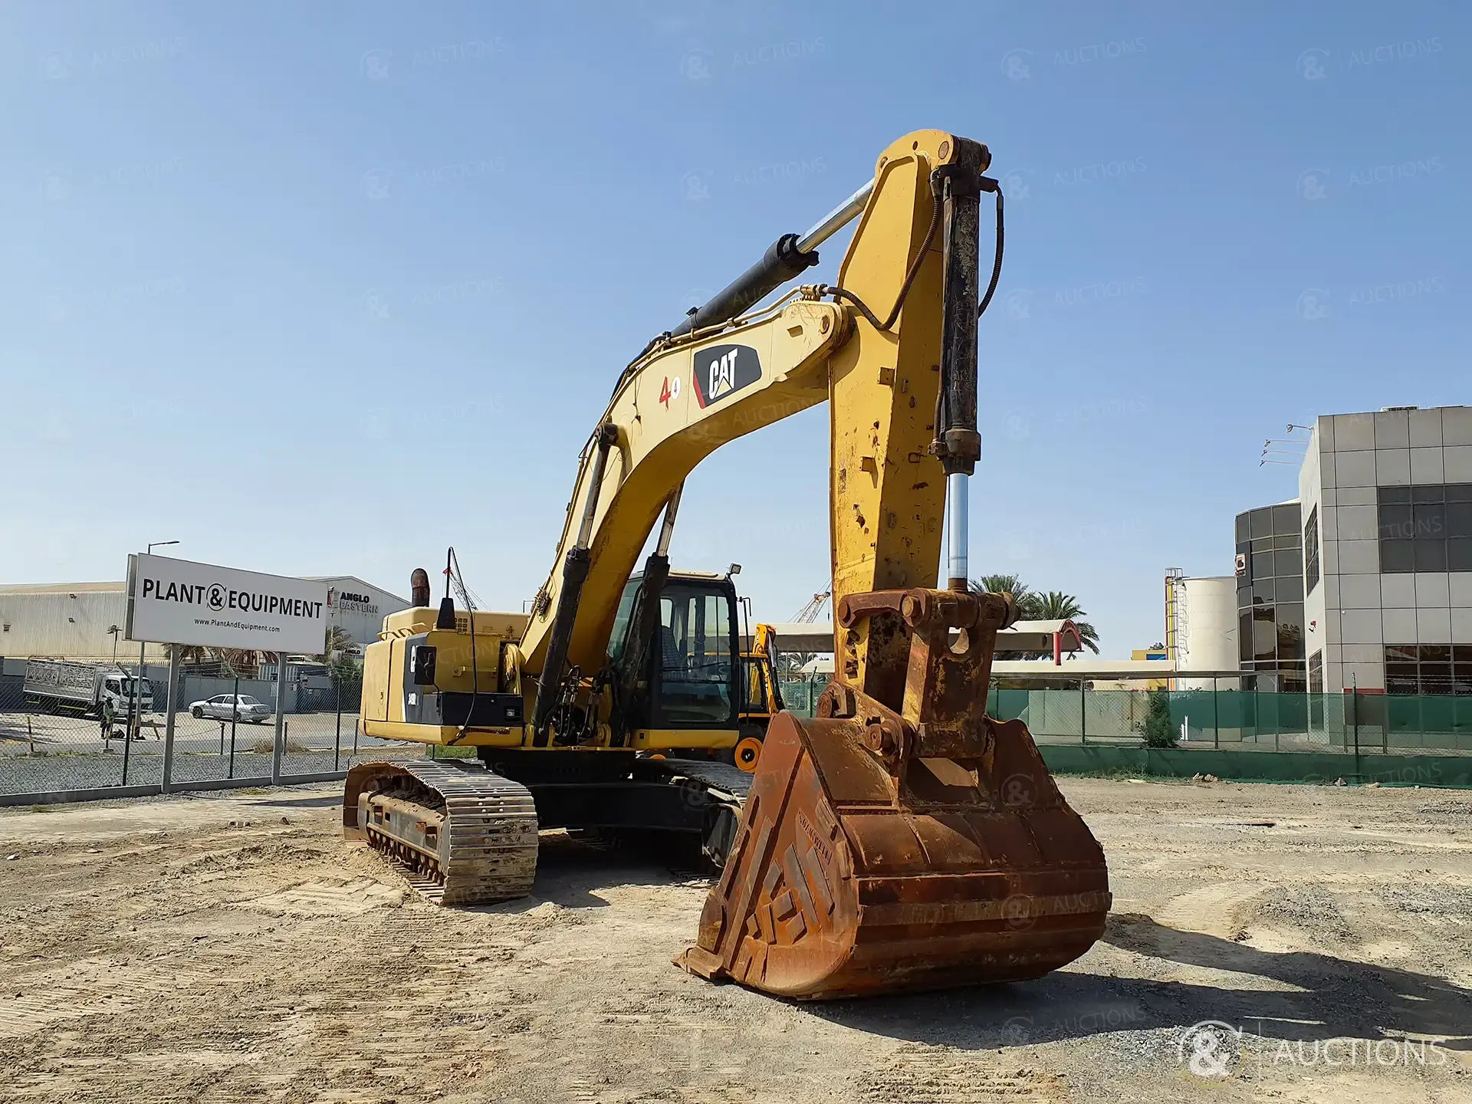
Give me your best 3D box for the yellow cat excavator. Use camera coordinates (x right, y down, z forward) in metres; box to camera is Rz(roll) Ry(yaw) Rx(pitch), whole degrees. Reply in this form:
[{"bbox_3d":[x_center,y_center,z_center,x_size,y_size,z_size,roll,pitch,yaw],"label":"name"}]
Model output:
[{"bbox_3d":[-1.140,0.598,11.405,3.600,5.400,10.900,5,-8,-29],"label":"yellow cat excavator"}]

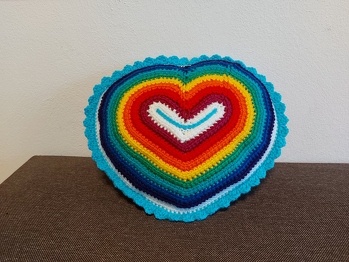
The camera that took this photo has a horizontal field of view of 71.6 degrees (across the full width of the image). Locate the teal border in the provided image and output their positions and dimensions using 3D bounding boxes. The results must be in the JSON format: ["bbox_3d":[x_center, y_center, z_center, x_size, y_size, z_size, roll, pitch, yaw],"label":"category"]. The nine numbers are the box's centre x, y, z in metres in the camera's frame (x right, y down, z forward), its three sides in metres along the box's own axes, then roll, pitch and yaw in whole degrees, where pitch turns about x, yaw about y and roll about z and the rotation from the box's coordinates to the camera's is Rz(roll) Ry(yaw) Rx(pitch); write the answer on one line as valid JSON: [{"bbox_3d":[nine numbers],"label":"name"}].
[{"bbox_3d":[0.022,-0.002,0.435,0.370,0.307,0.110,1,-18,0],"label":"teal border"}]

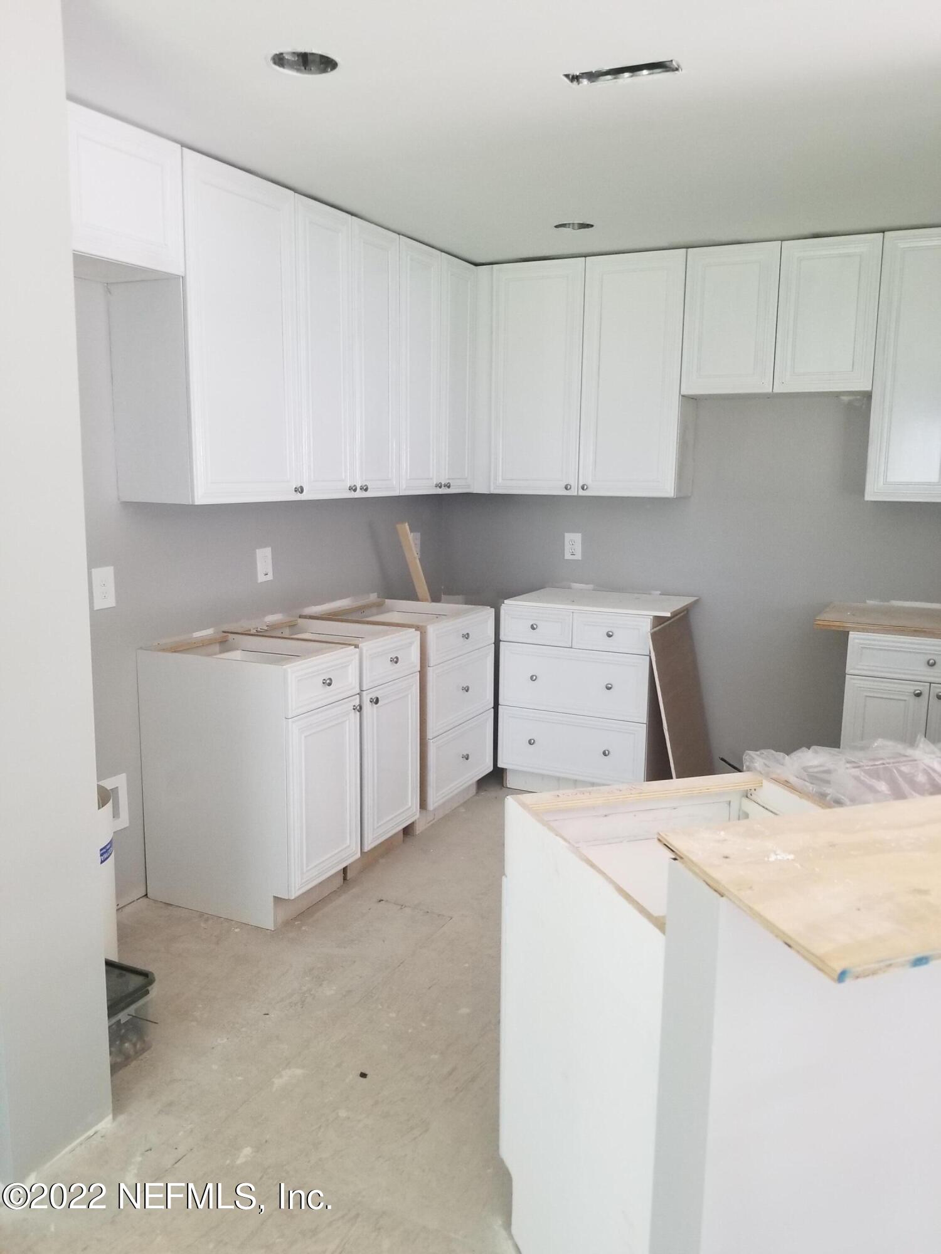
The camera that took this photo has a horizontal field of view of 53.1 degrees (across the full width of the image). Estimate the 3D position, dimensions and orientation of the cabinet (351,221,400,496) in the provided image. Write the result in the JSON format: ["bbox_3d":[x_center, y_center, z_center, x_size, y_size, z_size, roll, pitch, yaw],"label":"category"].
[{"bbox_3d":[-0.518,-1.062,3.837,0.331,1.045,0.340,6,11,27],"label":"cabinet"}]

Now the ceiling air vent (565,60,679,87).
[{"bbox_3d":[0.362,-1.312,2.233,0.265,0.025,0.080,5,11,21],"label":"ceiling air vent"}]

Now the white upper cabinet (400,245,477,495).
[{"bbox_3d":[-0.280,-1.141,4.307,0.327,1.048,0.702,6,11,27],"label":"white upper cabinet"}]

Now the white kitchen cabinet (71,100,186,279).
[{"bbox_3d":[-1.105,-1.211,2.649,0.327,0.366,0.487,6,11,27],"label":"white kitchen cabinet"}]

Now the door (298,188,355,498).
[{"bbox_3d":[-0.537,-0.998,3.469,0.025,1.045,0.344,6,11,27],"label":"door"}]

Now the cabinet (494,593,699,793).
[{"bbox_3d":[0.607,0.312,4.493,0.748,0.914,0.619,6,11,27],"label":"cabinet"}]

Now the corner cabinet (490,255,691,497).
[{"bbox_3d":[0.580,-1.155,4.443,0.920,1.048,0.324,6,11,27],"label":"corner cabinet"}]

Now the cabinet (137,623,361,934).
[{"bbox_3d":[-0.767,0.512,3.318,0.628,0.889,0.407,6,11,27],"label":"cabinet"}]

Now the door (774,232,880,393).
[{"bbox_3d":[1.427,-1.248,3.770,0.378,0.597,0.022,6,11,26],"label":"door"}]

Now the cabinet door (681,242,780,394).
[{"bbox_3d":[1.086,-1.281,3.941,0.384,0.597,0.022,6,11,26],"label":"cabinet door"}]

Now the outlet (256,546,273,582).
[{"bbox_3d":[-0.817,-0.246,3.765,0.010,0.133,0.090,6,11,27],"label":"outlet"}]

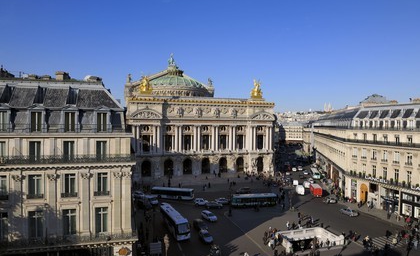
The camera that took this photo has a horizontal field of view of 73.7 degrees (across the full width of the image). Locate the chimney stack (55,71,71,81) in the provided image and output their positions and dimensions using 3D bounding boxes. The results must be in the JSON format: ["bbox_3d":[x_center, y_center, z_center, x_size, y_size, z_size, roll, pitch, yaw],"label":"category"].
[{"bbox_3d":[-23.100,-8.124,44.000,1.250,1.750,2.200,0,1,-10],"label":"chimney stack"}]

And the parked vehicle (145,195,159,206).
[{"bbox_3d":[-16.606,20.327,79.739,1.800,1.550,4.300,0,1,-38],"label":"parked vehicle"}]

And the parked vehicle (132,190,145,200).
[{"bbox_3d":[-21.106,20.227,84.238,4.300,1.600,1.800,1,1,42],"label":"parked vehicle"}]

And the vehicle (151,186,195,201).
[{"bbox_3d":[-11.303,19.578,84.131,12.000,3.000,2.500,0,1,9],"label":"vehicle"}]

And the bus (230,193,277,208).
[{"bbox_3d":[12.097,19.780,76.733,12.000,3.000,2.500,0,1,-5],"label":"bus"}]

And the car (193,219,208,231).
[{"bbox_3d":[-2.406,20.581,59.441,1.800,1.650,4.400,0,1,-30],"label":"car"}]

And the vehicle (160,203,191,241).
[{"bbox_3d":[-7.552,19.729,59.531,2.550,3.300,12.500,0,1,-25],"label":"vehicle"}]

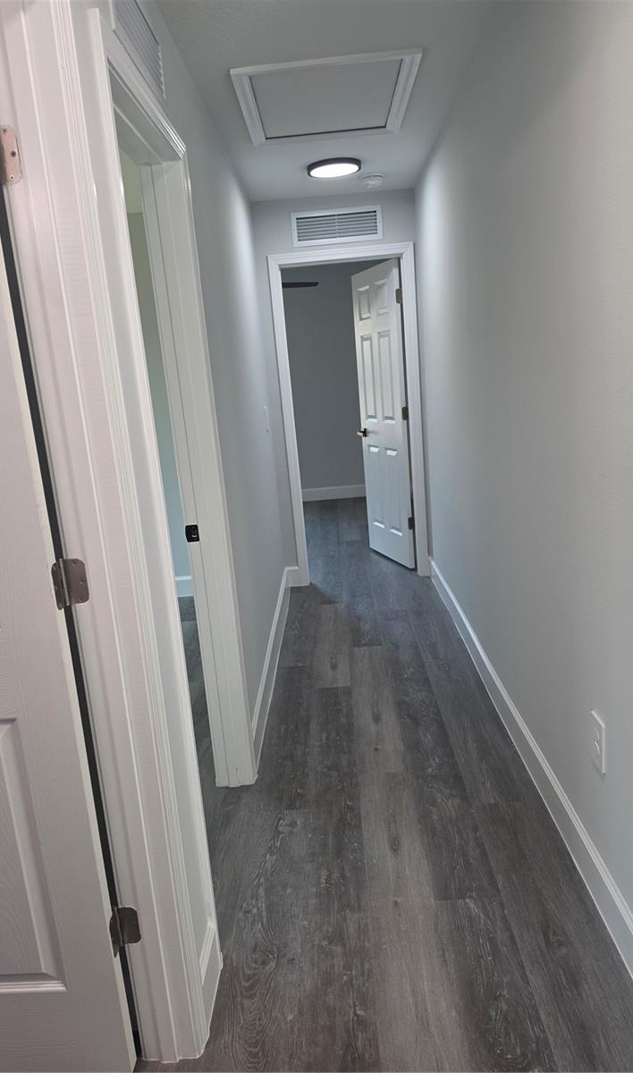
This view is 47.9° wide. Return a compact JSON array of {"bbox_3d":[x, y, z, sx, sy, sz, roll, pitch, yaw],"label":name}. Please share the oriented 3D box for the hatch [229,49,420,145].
[{"bbox_3d":[0.041,-1.630,2.702,0.633,0.025,0.836,-5,14,1],"label":"hatch"}]

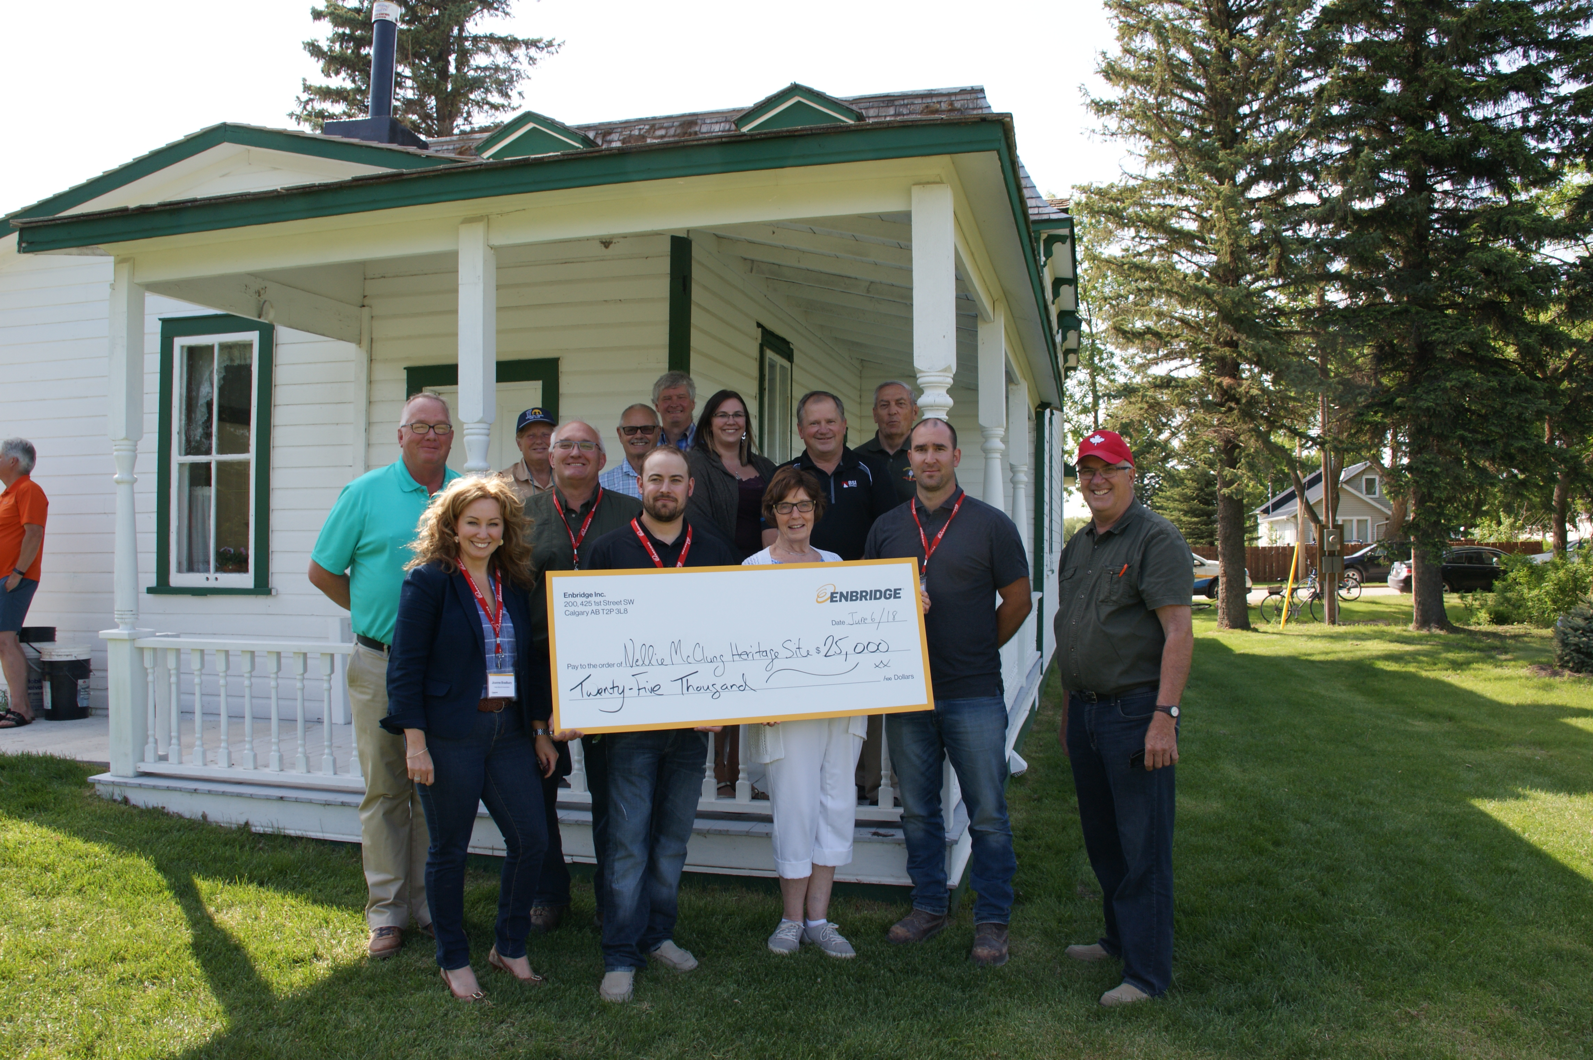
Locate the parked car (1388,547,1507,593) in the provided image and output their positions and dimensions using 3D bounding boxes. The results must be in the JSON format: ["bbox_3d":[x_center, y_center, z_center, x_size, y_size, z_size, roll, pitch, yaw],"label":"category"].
[{"bbox_3d":[19.350,1.244,33.600,4.650,1.490,1.800,-1,-1,10],"label":"parked car"}]

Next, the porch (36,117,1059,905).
[{"bbox_3d":[-0.396,-0.027,8.531,4.400,2.920,7.790,-1,-1,15],"label":"porch"}]

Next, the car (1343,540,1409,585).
[{"bbox_3d":[20.850,1.240,42.300,4.550,1.690,1.830,-1,-1,13],"label":"car"}]

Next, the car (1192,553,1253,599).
[{"bbox_3d":[10.550,1.242,34.500,4.950,1.520,1.880,-1,-1,9],"label":"car"}]

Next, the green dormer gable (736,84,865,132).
[{"bbox_3d":[0.077,-4.580,13.400,1.470,0.580,0.750,0,-1,14],"label":"green dormer gable"}]

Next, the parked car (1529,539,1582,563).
[{"bbox_3d":[27.300,1.218,41.400,4.600,1.620,1.850,-1,-1,11],"label":"parked car"}]

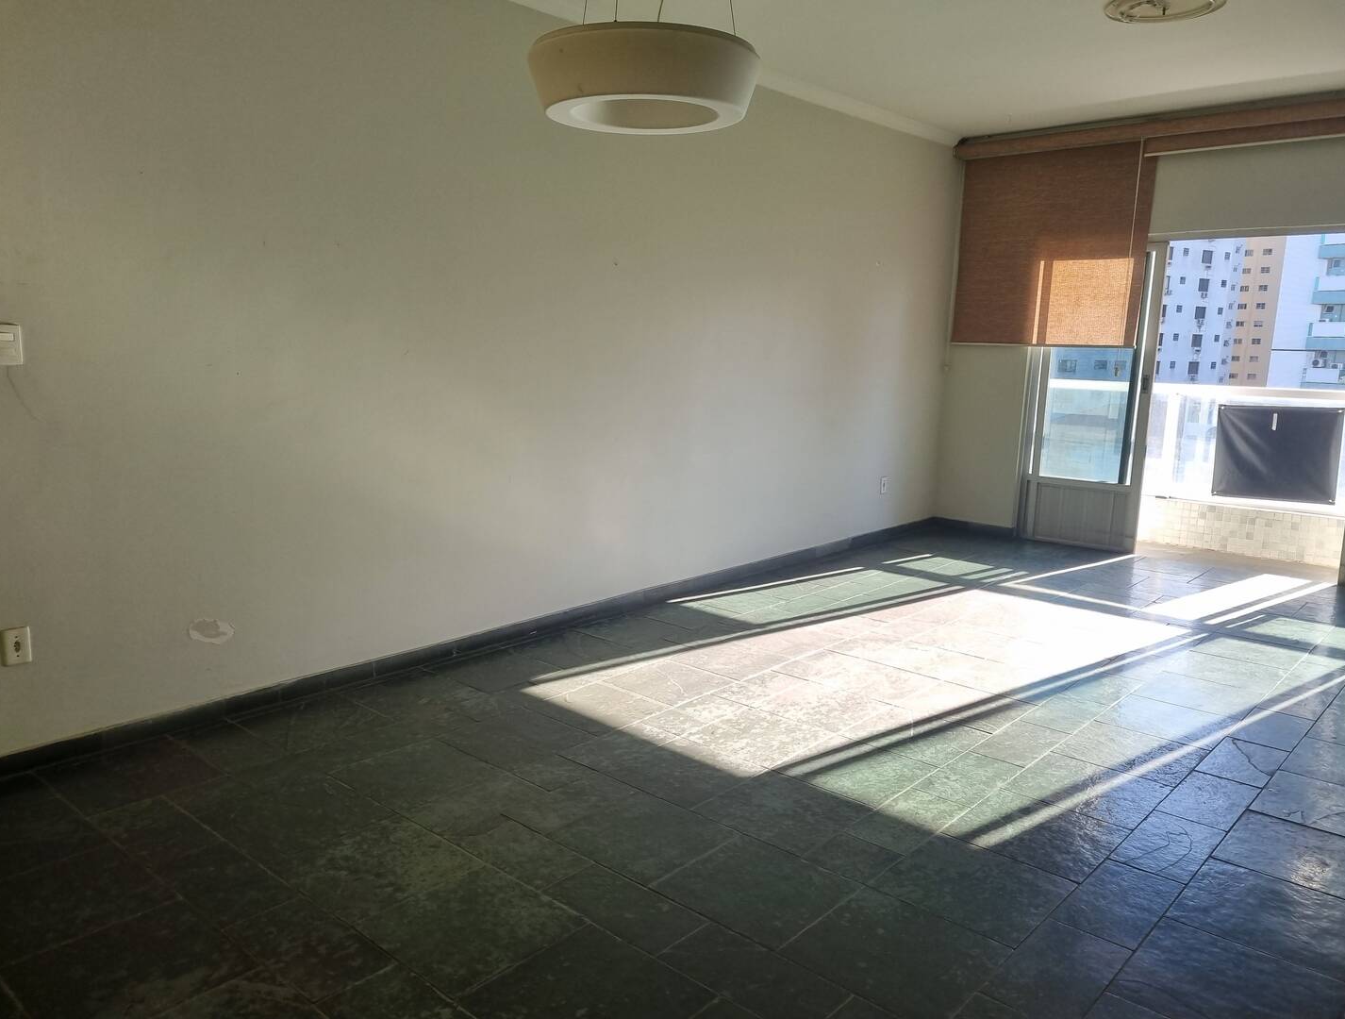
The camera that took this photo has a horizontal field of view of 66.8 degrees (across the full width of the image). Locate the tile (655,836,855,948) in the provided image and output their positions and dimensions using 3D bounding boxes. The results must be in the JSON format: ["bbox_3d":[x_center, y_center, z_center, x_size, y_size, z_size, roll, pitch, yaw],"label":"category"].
[{"bbox_3d":[0.211,0.950,2.559,0.391,0.012,0.373,9,12,41],"label":"tile"}]

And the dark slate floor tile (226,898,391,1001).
[{"bbox_3d":[-0.822,0.993,2.314,0.401,0.012,0.202,9,13,41],"label":"dark slate floor tile"}]

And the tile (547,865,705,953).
[{"bbox_3d":[-0.123,0.996,2.545,0.403,0.012,0.198,10,13,41],"label":"tile"}]

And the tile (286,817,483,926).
[{"bbox_3d":[-0.751,0.919,2.601,0.384,0.012,0.399,9,12,41],"label":"tile"}]

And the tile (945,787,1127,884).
[{"bbox_3d":[1.031,0.917,2.888,0.388,0.012,0.404,9,12,41],"label":"tile"}]

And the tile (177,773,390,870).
[{"bbox_3d":[-1.052,0.869,2.861,0.411,0.012,0.406,9,12,41],"label":"tile"}]

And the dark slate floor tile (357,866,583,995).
[{"bbox_3d":[-0.477,0.983,2.409,0.400,0.012,0.400,9,13,41],"label":"dark slate floor tile"}]

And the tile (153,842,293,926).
[{"bbox_3d":[-1.107,0.924,2.511,0.398,0.012,0.192,9,12,41],"label":"tile"}]

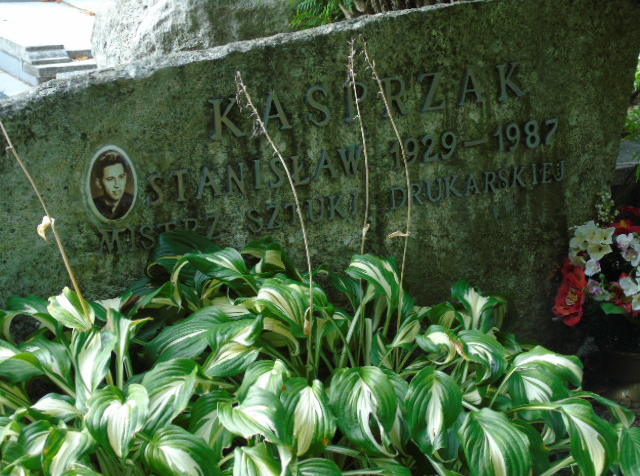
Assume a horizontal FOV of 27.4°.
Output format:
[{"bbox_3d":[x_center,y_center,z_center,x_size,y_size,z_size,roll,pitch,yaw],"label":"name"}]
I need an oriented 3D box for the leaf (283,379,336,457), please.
[{"bbox_3d":[-0.014,0.245,1.790,0.071,0.089,0.070,-2,17,5],"label":"leaf"}]

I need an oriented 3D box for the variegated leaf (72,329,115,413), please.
[{"bbox_3d":[-0.321,0.186,1.860,0.063,0.103,0.060,-2,17,5],"label":"variegated leaf"}]

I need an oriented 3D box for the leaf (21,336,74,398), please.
[{"bbox_3d":[-0.407,0.193,1.960,0.075,0.040,0.100,-34,56,-26],"label":"leaf"}]

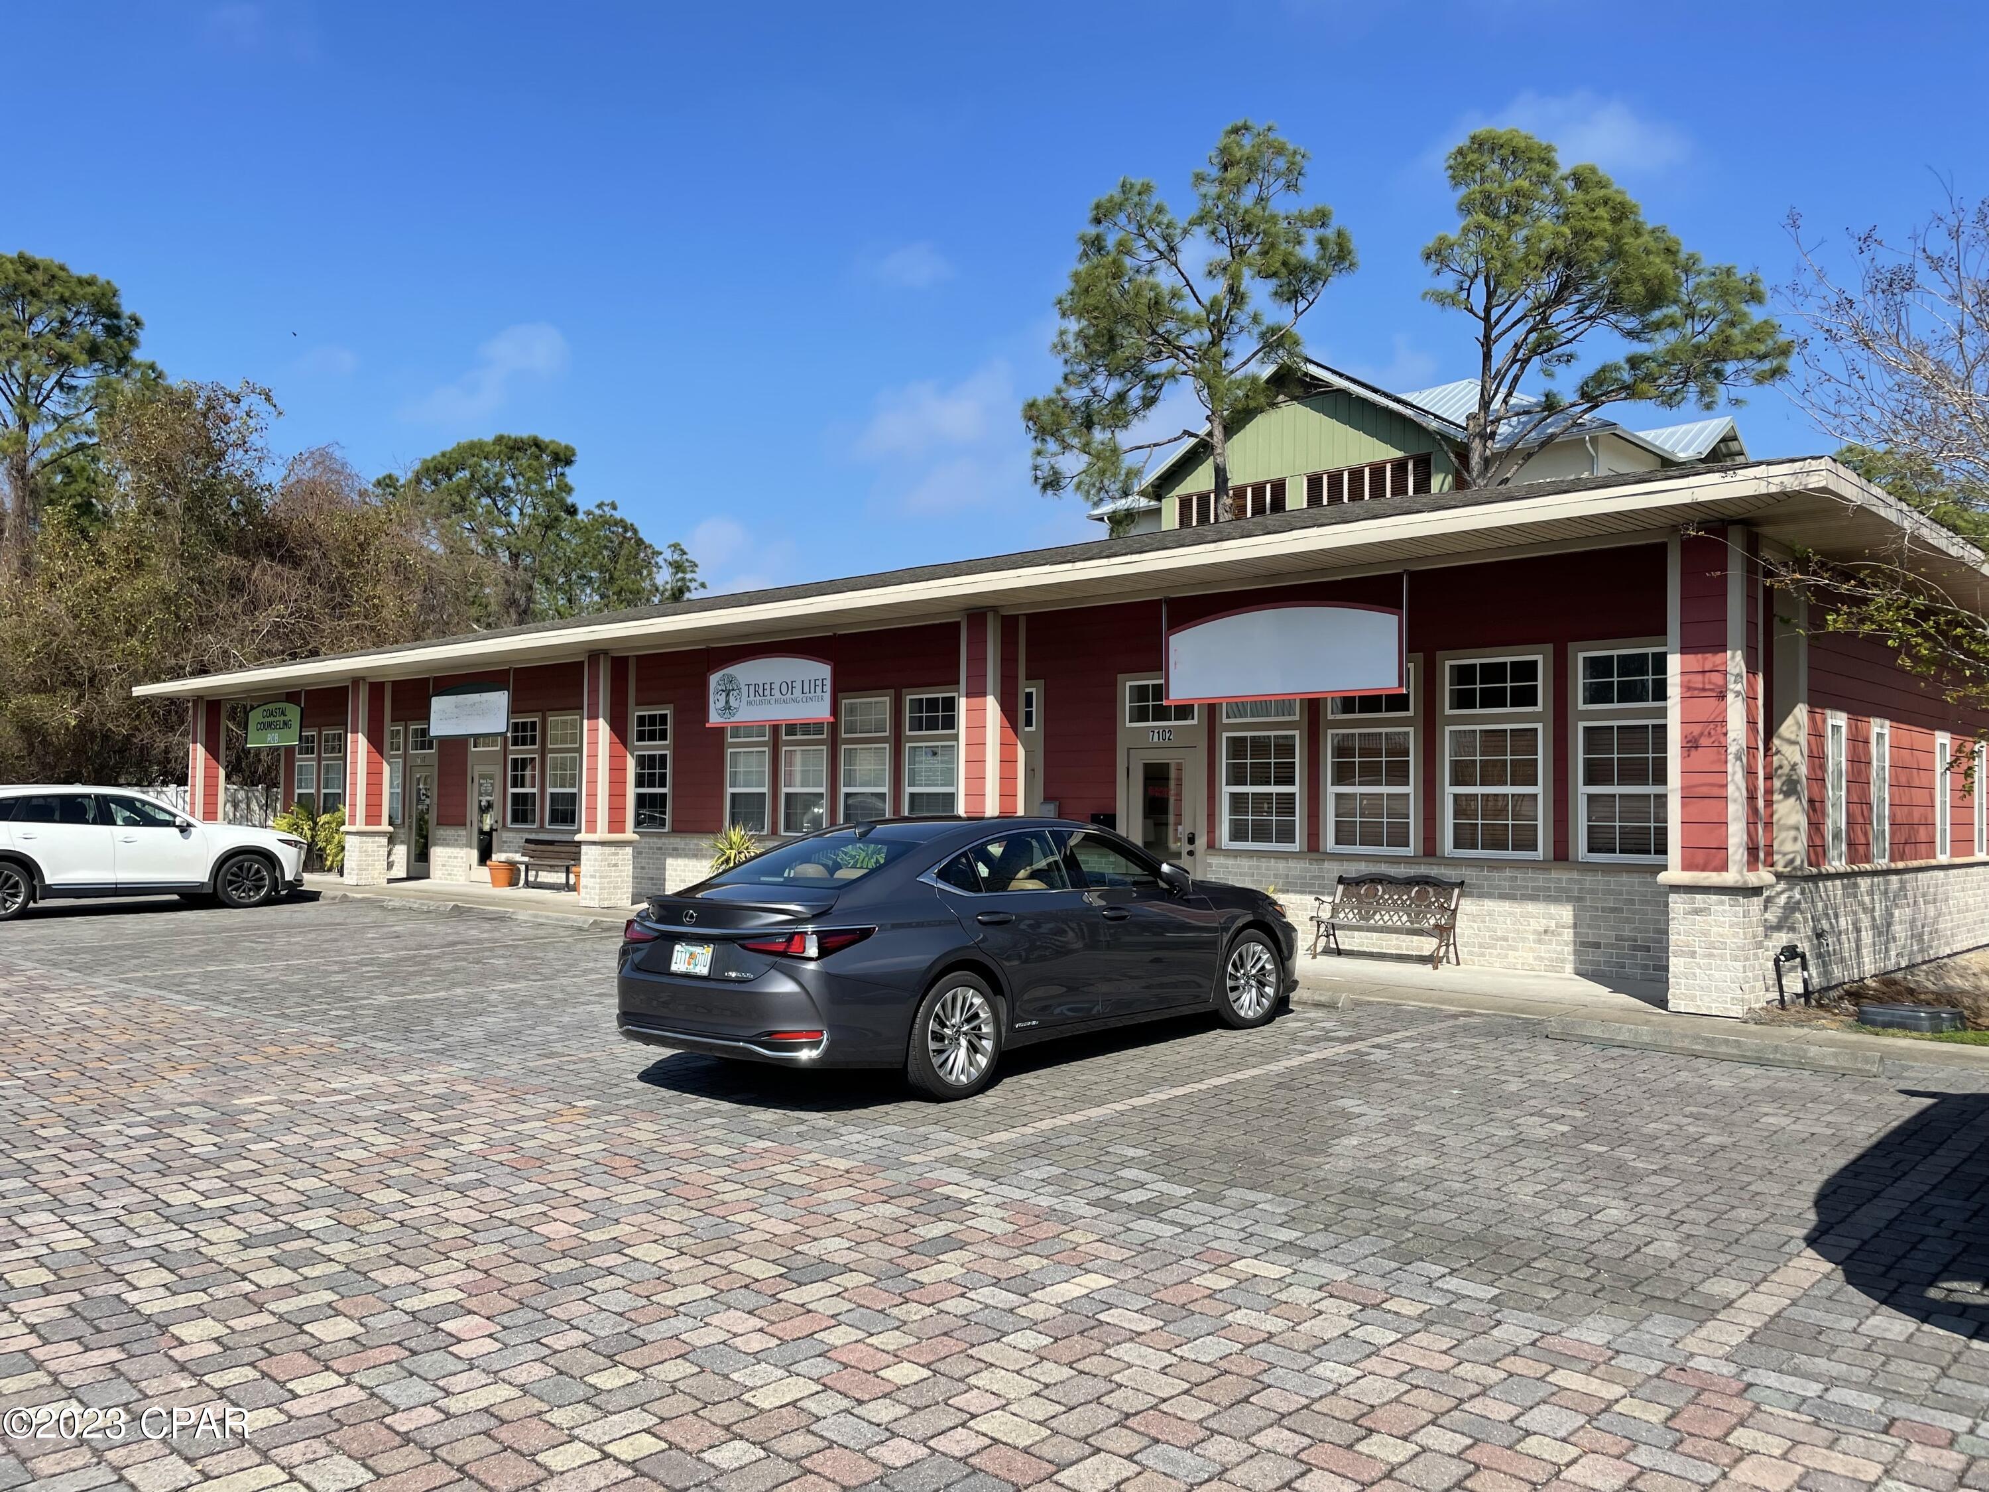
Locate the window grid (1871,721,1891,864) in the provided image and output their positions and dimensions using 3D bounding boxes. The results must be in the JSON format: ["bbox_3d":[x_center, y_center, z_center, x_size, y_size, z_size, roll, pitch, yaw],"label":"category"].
[{"bbox_3d":[7.920,0.410,13.330,0.090,1.260,0.600,-1,-2,44],"label":"window grid"}]

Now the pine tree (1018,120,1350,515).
[{"bbox_3d":[4.450,-5.600,34.000,7.400,16.800,7.000,1,-2,0],"label":"pine tree"}]

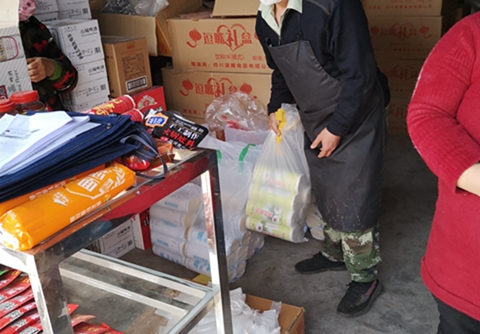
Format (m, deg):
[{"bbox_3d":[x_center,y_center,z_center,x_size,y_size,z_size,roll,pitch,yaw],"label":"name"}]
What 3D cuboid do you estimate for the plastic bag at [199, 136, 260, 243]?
[{"bbox_3d":[-0.051,0.139,2.471,0.300,0.610,0.280,7,24,27],"label":"plastic bag"}]

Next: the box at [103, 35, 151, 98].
[{"bbox_3d":[-0.630,-0.522,2.548,0.250,0.250,0.225,10,25,32],"label":"box"}]

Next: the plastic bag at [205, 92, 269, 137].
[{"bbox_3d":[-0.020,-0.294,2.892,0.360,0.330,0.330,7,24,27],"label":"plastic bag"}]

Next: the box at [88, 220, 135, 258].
[{"bbox_3d":[-0.754,0.381,2.745,0.260,0.175,0.205,11,26,35],"label":"box"}]

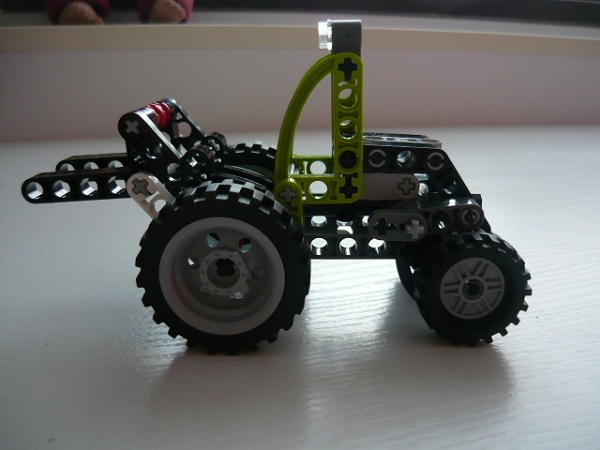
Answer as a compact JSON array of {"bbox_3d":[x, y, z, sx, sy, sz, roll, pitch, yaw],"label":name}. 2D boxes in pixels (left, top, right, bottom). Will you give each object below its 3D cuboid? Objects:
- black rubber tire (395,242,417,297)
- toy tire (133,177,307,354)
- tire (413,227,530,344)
[{"bbox_3d":[0.045,0.011,0.180,0.030,0.030,0.014,1,16,1],"label":"black rubber tire"},{"bbox_3d":[-0.019,0.010,0.147,0.043,0.043,0.022,1,16,1],"label":"toy tire"},{"bbox_3d":[0.047,0.017,0.157,0.030,0.030,0.014,1,16,1],"label":"tire"}]

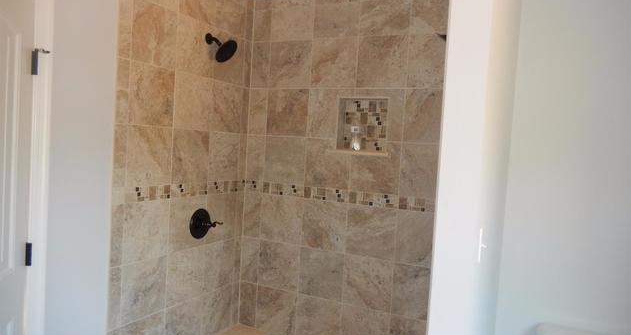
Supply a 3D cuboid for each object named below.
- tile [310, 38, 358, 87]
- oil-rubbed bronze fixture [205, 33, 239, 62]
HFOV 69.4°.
[{"bbox_3d":[0.116,-0.640,2.810,0.303,0.304,0.012,4,2,26],"label":"tile"},{"bbox_3d":[-0.540,-0.691,2.621,0.188,0.172,0.152,5,3,27],"label":"oil-rubbed bronze fixture"}]

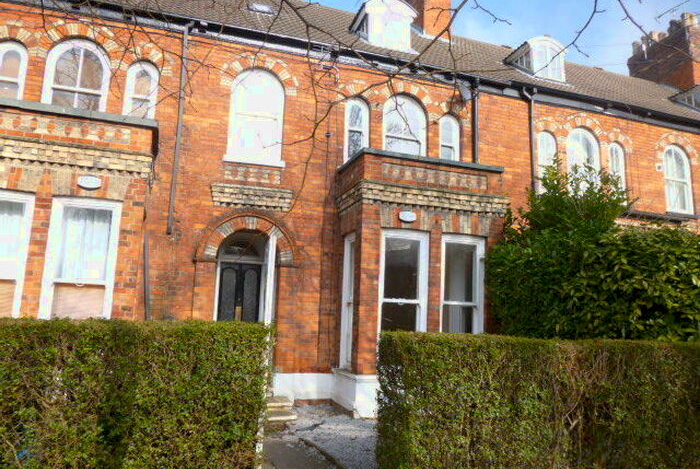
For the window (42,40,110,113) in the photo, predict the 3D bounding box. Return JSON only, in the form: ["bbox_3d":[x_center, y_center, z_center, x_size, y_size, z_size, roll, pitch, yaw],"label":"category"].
[{"bbox_3d":[-4.757,-2.527,8.793,0.975,1.808,0.150,5,-8,-19],"label":"window"}]

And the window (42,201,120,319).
[{"bbox_3d":[-3.837,0.715,7.195,0.910,2.493,0.150,5,-8,-19],"label":"window"}]

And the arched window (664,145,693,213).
[{"bbox_3d":[8.556,-1.436,13.262,0.956,1.846,0.150,5,-8,-19],"label":"arched window"}]

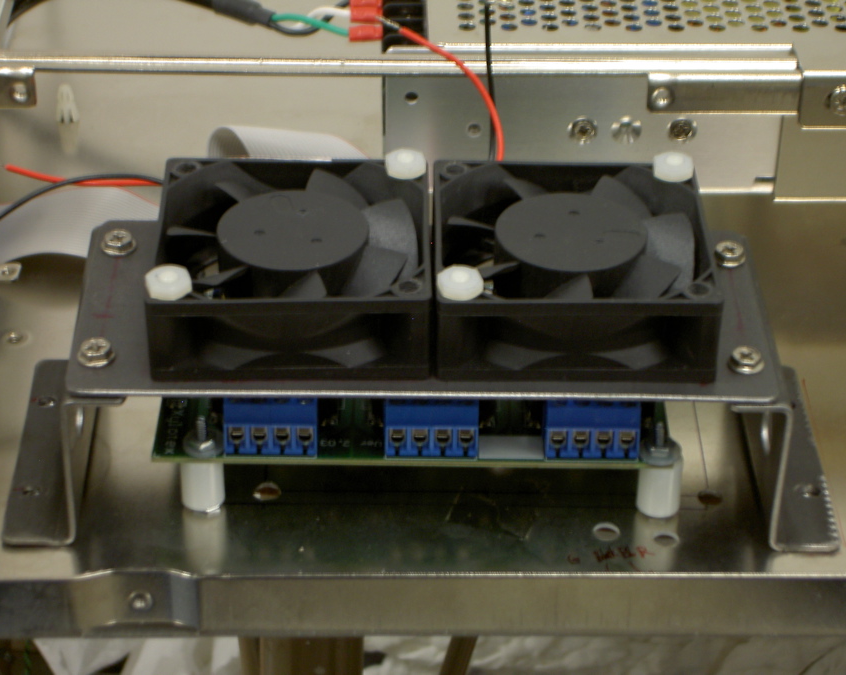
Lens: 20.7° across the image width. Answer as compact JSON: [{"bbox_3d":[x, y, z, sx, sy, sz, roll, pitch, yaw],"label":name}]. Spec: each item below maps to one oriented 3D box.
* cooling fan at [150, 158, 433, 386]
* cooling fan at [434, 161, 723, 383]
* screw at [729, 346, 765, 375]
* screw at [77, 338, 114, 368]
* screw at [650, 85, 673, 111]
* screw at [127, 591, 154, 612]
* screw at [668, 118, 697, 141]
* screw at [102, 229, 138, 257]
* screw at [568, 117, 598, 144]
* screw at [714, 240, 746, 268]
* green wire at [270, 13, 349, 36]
[{"bbox_3d":[-0.029,-0.016,0.517,0.060,0.020,0.060,0,34,-1],"label":"cooling fan"},{"bbox_3d":[0.033,-0.015,0.517,0.060,0.020,0.060,0,34,-1],"label":"cooling fan"},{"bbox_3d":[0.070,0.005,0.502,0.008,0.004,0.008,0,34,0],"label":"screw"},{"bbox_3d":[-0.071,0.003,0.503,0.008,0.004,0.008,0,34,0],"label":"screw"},{"bbox_3d":[0.064,-0.064,0.619,0.006,0.006,0.003,0,34,-1],"label":"screw"},{"bbox_3d":[-0.063,0.059,0.516,0.005,0.005,0.002,0,34,-1],"label":"screw"},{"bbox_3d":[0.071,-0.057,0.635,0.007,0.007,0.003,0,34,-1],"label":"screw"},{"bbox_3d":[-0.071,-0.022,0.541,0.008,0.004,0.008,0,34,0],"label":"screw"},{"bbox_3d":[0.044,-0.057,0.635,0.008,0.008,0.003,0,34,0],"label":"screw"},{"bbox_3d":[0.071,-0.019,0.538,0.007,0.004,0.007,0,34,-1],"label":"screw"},{"bbox_3d":[-0.032,-0.088,0.651,0.022,0.004,0.004,9,35,12],"label":"green wire"}]

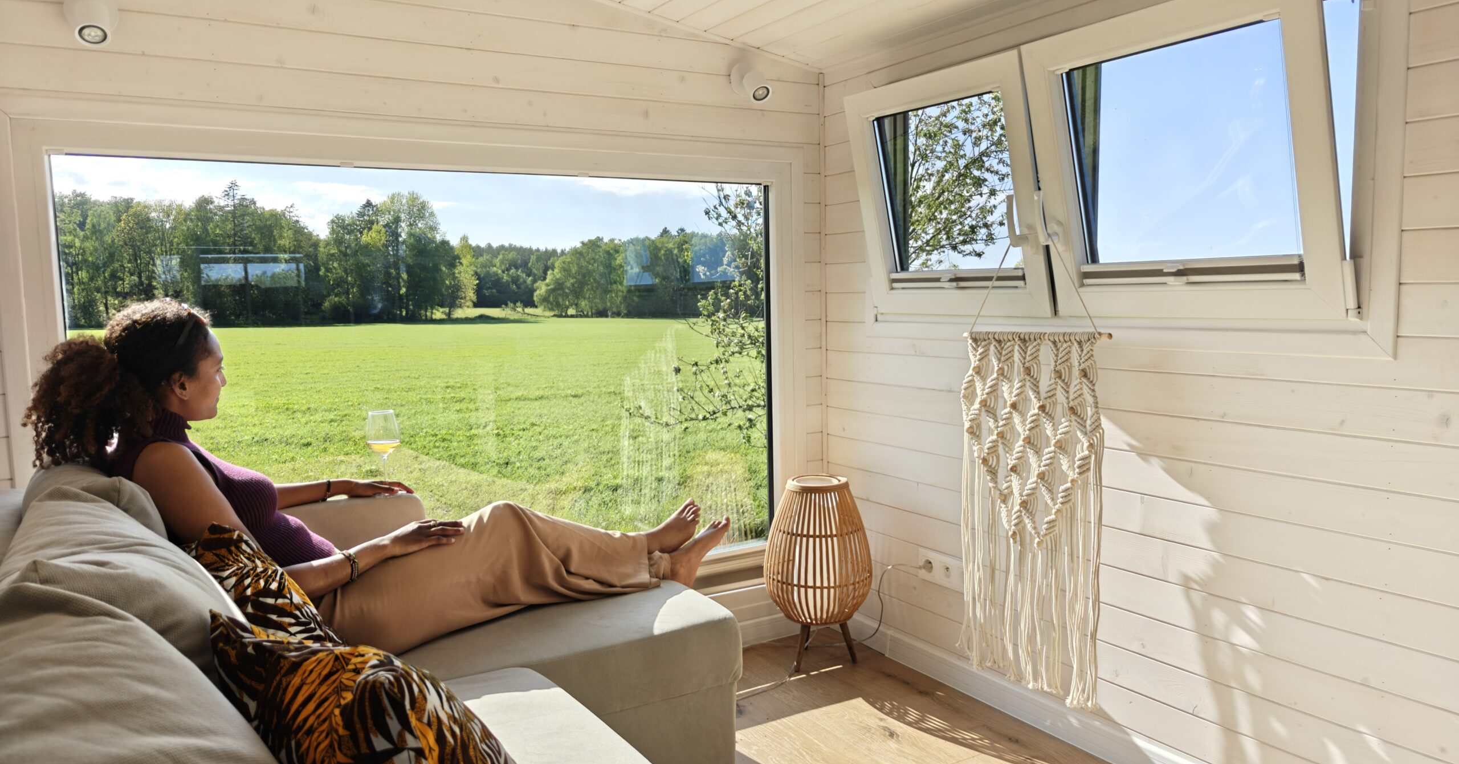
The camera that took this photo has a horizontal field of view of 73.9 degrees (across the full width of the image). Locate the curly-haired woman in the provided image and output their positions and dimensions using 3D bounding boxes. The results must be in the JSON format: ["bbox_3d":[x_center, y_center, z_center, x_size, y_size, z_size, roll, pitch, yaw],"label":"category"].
[{"bbox_3d":[-0.650,0.174,2.168,1.455,0.730,0.449,-5,6,-31],"label":"curly-haired woman"}]

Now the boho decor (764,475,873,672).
[{"bbox_3d":[0.265,0.577,2.972,0.330,0.573,0.330,-1,5,0],"label":"boho decor"}]

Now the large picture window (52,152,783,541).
[{"bbox_3d":[-0.655,0.015,2.593,1.829,1.127,0.081,-5,6,-31],"label":"large picture window"}]

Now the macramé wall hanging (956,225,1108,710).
[{"bbox_3d":[0.731,0.213,2.365,0.048,1.161,0.440,-5,6,-31],"label":"macramé wall hanging"}]

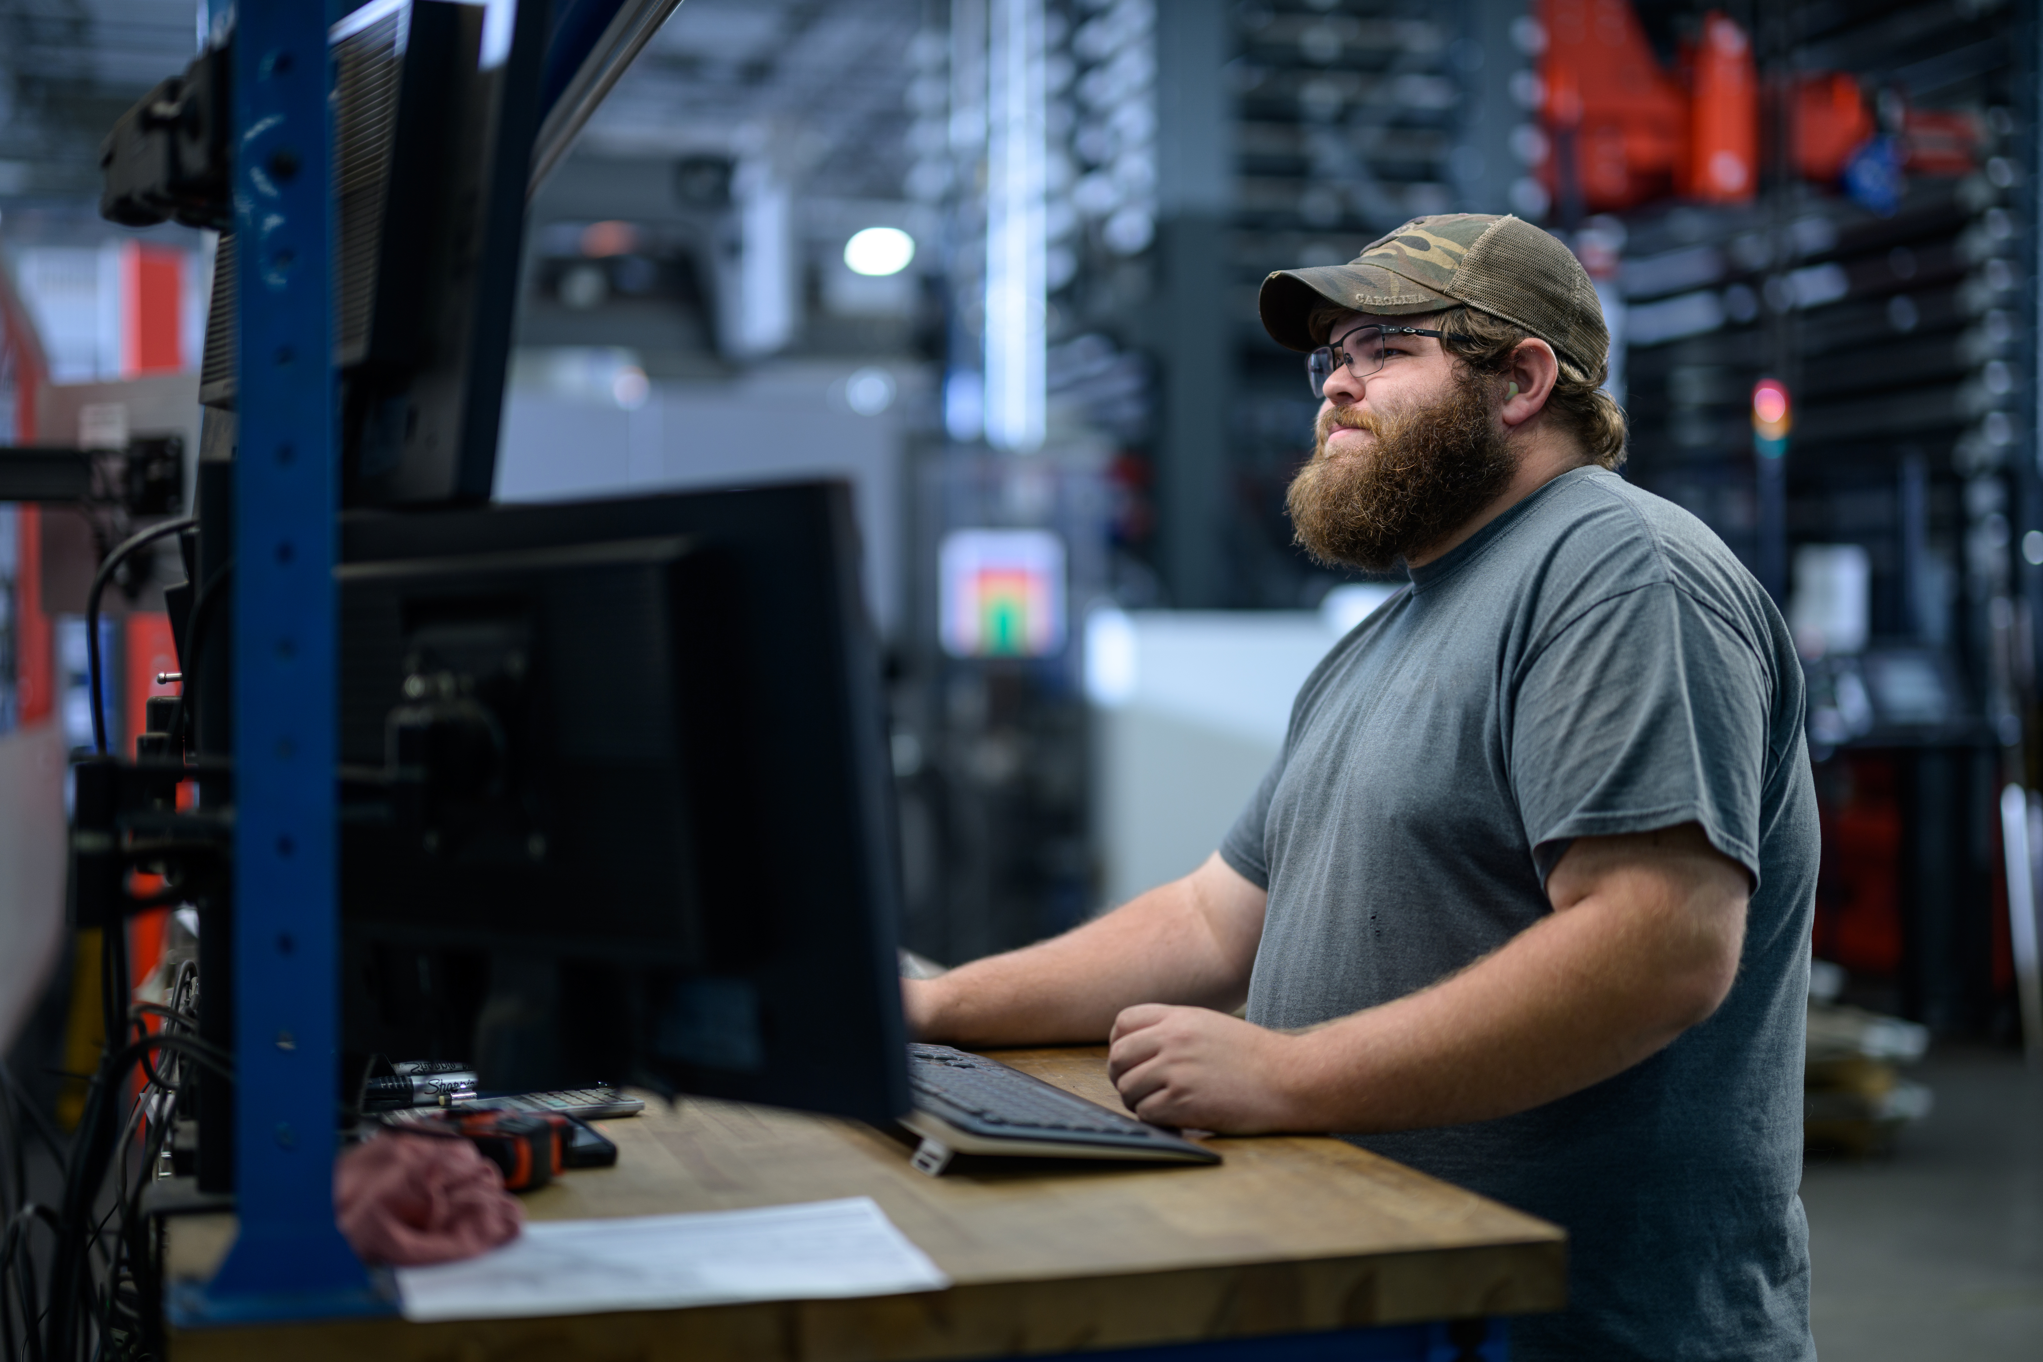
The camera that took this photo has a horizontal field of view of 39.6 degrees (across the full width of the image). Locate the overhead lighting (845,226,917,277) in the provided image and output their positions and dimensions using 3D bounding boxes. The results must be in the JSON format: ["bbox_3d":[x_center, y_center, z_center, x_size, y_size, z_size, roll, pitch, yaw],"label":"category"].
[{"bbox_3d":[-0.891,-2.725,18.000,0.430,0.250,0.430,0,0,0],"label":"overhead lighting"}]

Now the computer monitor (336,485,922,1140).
[{"bbox_3d":[-0.287,0.068,1.580,0.545,0.325,0.056,0,7,43],"label":"computer monitor"}]

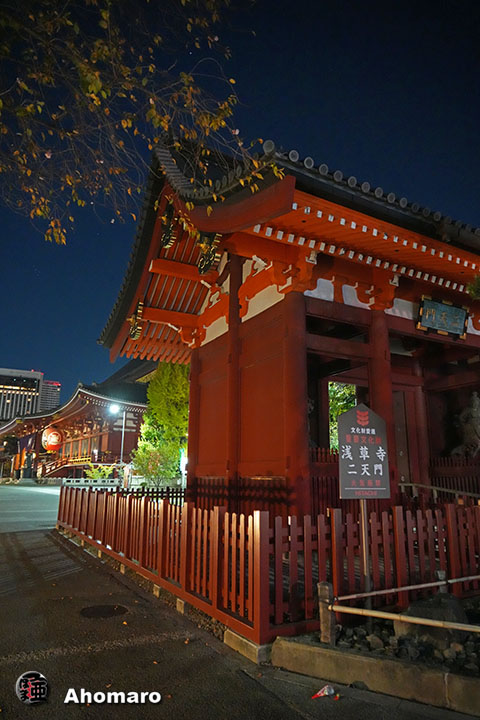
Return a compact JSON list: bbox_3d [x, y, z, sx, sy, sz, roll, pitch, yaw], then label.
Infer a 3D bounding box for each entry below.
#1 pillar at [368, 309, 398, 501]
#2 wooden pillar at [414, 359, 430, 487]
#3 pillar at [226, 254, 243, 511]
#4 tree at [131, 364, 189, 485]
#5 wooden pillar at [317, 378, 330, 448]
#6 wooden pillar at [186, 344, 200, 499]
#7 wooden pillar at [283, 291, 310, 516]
[{"bbox_3d":[3.132,1.305,10.428,0.410,5.018,0.410,8,-15,-27],"label":"pillar"},{"bbox_3d":[5.501,2.349,14.429,0.380,4.906,0.380,8,-15,-27],"label":"wooden pillar"},{"bbox_3d":[-0.087,0.597,11.825,0.340,7.002,0.340,8,-15,-27],"label":"pillar"},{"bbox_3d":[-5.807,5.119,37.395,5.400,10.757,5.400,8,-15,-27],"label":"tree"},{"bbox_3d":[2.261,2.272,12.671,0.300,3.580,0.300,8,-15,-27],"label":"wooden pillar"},{"bbox_3d":[-1.255,2.109,13.680,0.370,4.919,0.370,8,-15,-27],"label":"wooden pillar"},{"bbox_3d":[1.108,1.026,9.385,0.410,5.038,0.410,0,-14,0],"label":"wooden pillar"}]

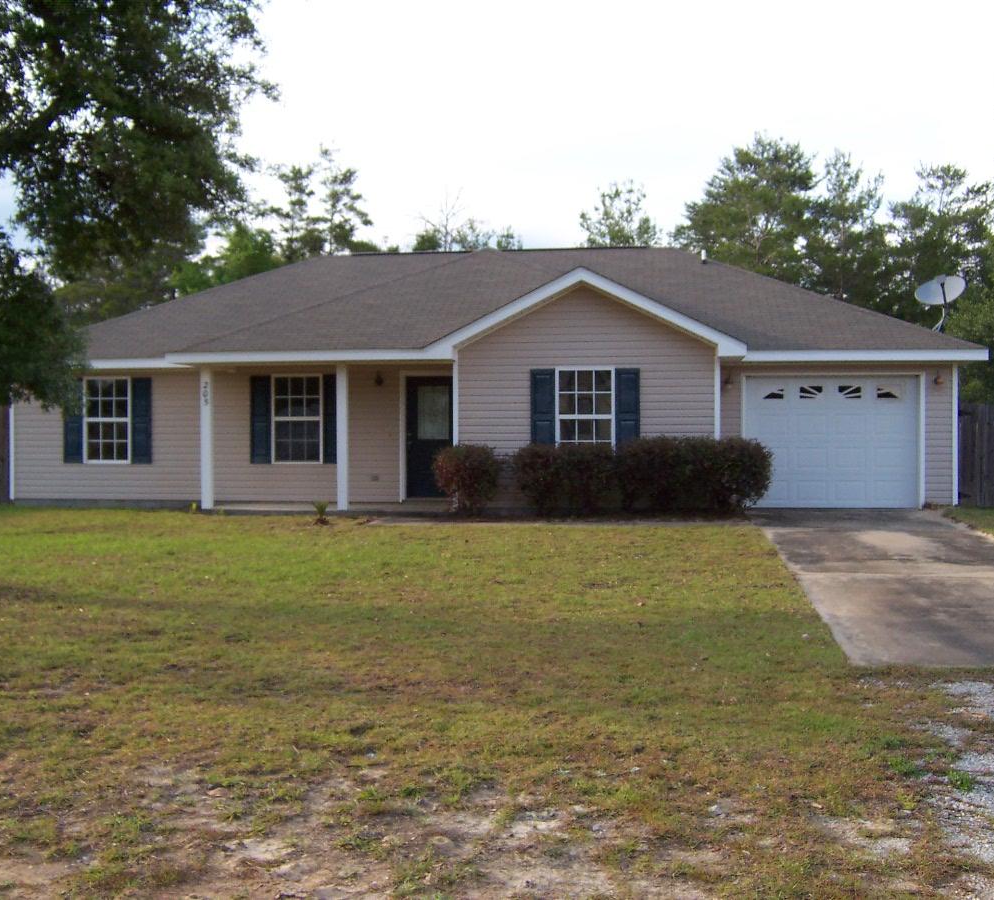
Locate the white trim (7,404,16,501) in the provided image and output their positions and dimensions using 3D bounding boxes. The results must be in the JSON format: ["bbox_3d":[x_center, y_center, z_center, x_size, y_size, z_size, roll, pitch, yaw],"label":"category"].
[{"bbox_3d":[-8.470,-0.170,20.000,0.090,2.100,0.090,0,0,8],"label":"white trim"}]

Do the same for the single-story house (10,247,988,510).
[{"bbox_3d":[-0.140,-1.570,22.600,16.500,5.000,10.700,0,0,8],"label":"single-story house"}]

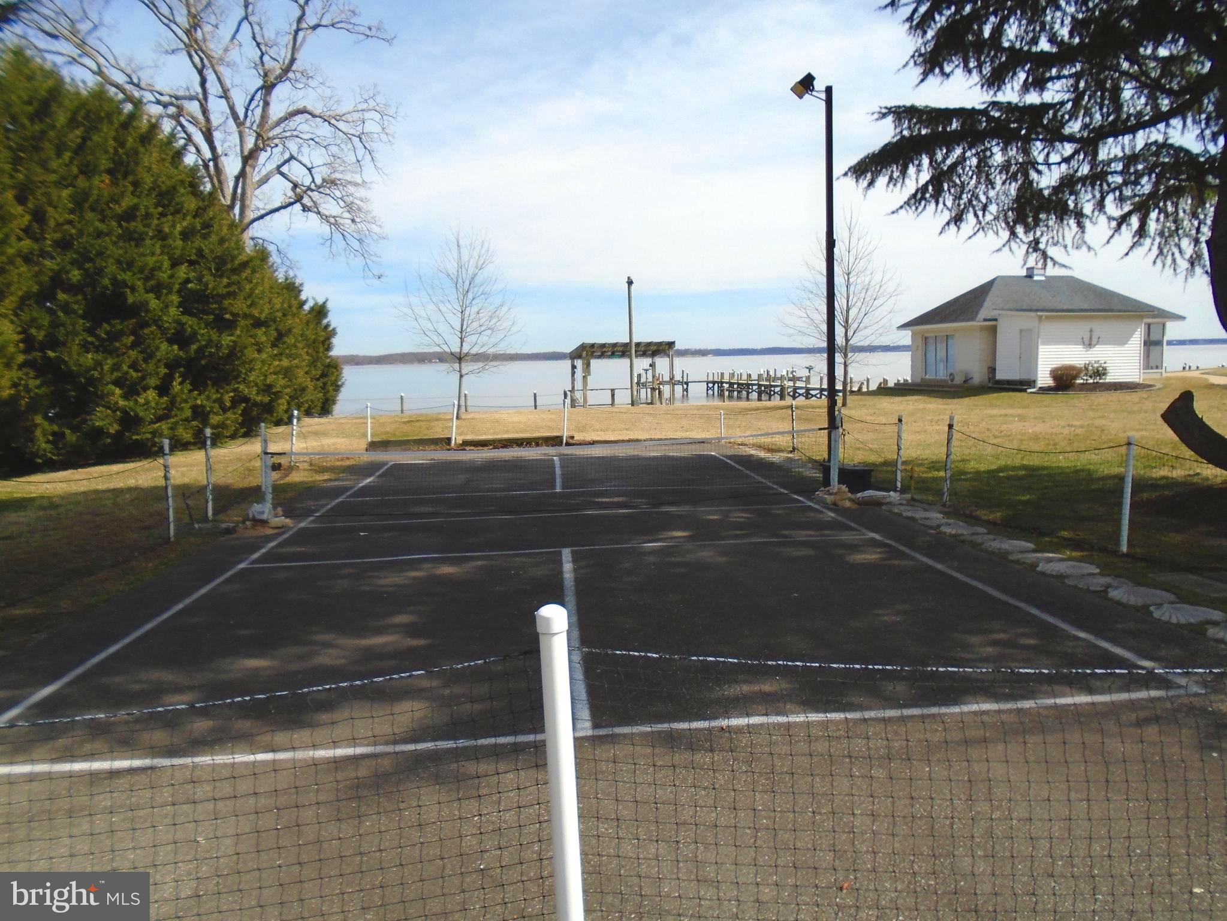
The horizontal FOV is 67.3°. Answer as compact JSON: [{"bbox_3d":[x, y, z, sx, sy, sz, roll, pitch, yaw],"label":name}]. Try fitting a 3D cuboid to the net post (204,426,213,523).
[{"bbox_3d":[-4.925,0.179,11.237,0.060,1.144,0.060,-2,6,-5],"label":"net post"}]

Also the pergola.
[{"bbox_3d":[0.356,-3.709,39.617,3.800,2.750,3.400,-3,6,-10],"label":"pergola"}]

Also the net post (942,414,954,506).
[{"bbox_3d":[3.917,0.003,10.741,0.060,1.069,0.060,-2,6,-5],"label":"net post"}]

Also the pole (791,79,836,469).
[{"bbox_3d":[2.845,-2.537,13.066,0.640,5.670,0.360,-2,6,-5],"label":"pole"}]

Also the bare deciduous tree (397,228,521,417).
[{"bbox_3d":[-5.588,-4.819,32.634,4.460,6.620,4.460,-2,6,-5],"label":"bare deciduous tree"}]

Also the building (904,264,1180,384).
[{"bbox_3d":[19.477,-6.097,41.324,9.570,5.170,9.750,-2,6,-7],"label":"building"}]

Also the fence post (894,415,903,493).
[{"bbox_3d":[3.676,-0.078,11.844,0.058,1.016,0.058,-2,6,-5],"label":"fence post"}]

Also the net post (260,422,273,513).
[{"bbox_3d":[-4.075,0.202,10.887,0.085,1.142,0.085,-2,6,-5],"label":"net post"}]

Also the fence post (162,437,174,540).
[{"bbox_3d":[-4.763,0.322,9.888,0.060,1.112,0.060,-2,6,-5],"label":"fence post"}]

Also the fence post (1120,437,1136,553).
[{"bbox_3d":[4.376,0.293,7.844,0.060,1.006,0.060,-2,6,-5],"label":"fence post"}]

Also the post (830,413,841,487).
[{"bbox_3d":[2.766,-0.051,11.442,0.090,1.054,0.090,-2,6,-5],"label":"post"}]

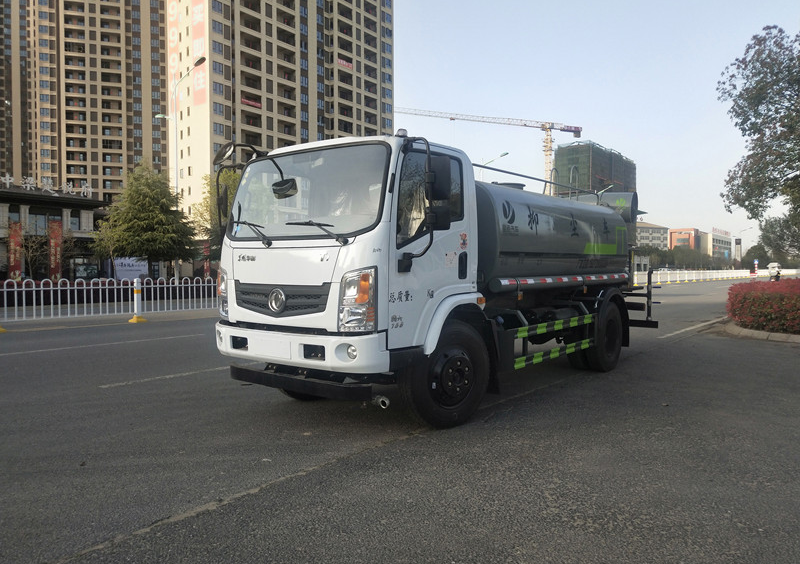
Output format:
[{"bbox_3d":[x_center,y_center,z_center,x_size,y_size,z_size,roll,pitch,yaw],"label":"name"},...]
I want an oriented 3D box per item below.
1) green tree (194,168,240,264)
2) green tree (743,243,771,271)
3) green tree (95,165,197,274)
[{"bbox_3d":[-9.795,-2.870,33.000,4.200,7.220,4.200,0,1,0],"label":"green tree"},{"bbox_3d":[86.622,-5.573,140.000,7.300,7.510,7.300,0,1,0],"label":"green tree"},{"bbox_3d":[-12.455,-2.602,28.500,4.900,6.780,4.800,0,1,0],"label":"green tree"}]

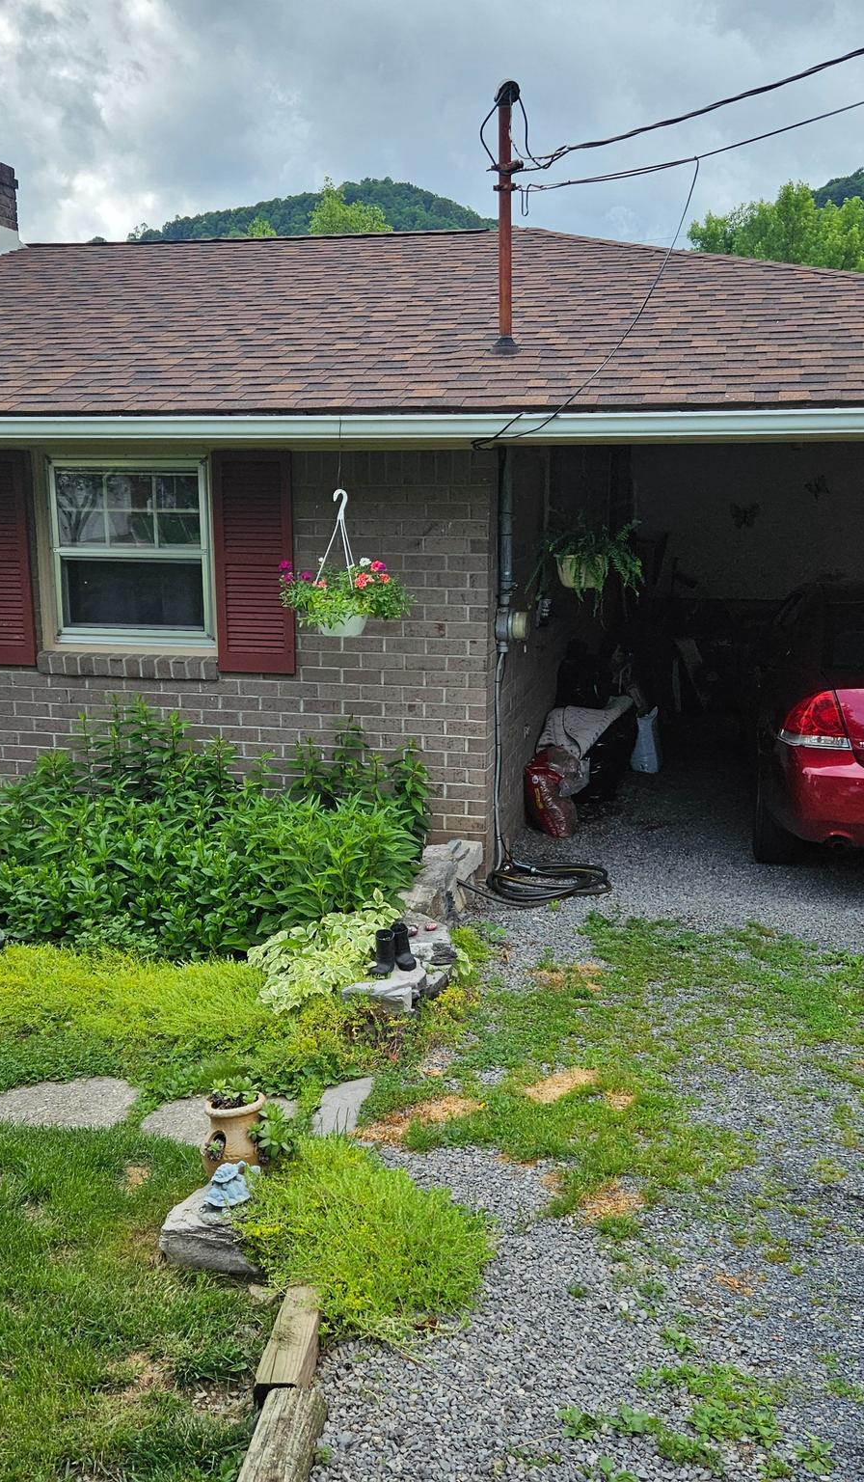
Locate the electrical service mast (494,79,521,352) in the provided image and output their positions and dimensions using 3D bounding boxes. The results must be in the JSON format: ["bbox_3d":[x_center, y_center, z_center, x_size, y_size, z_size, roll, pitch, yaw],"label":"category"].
[{"bbox_3d":[0.353,-2.463,6.184,0.130,1.210,0.140,3,12,12],"label":"electrical service mast"}]

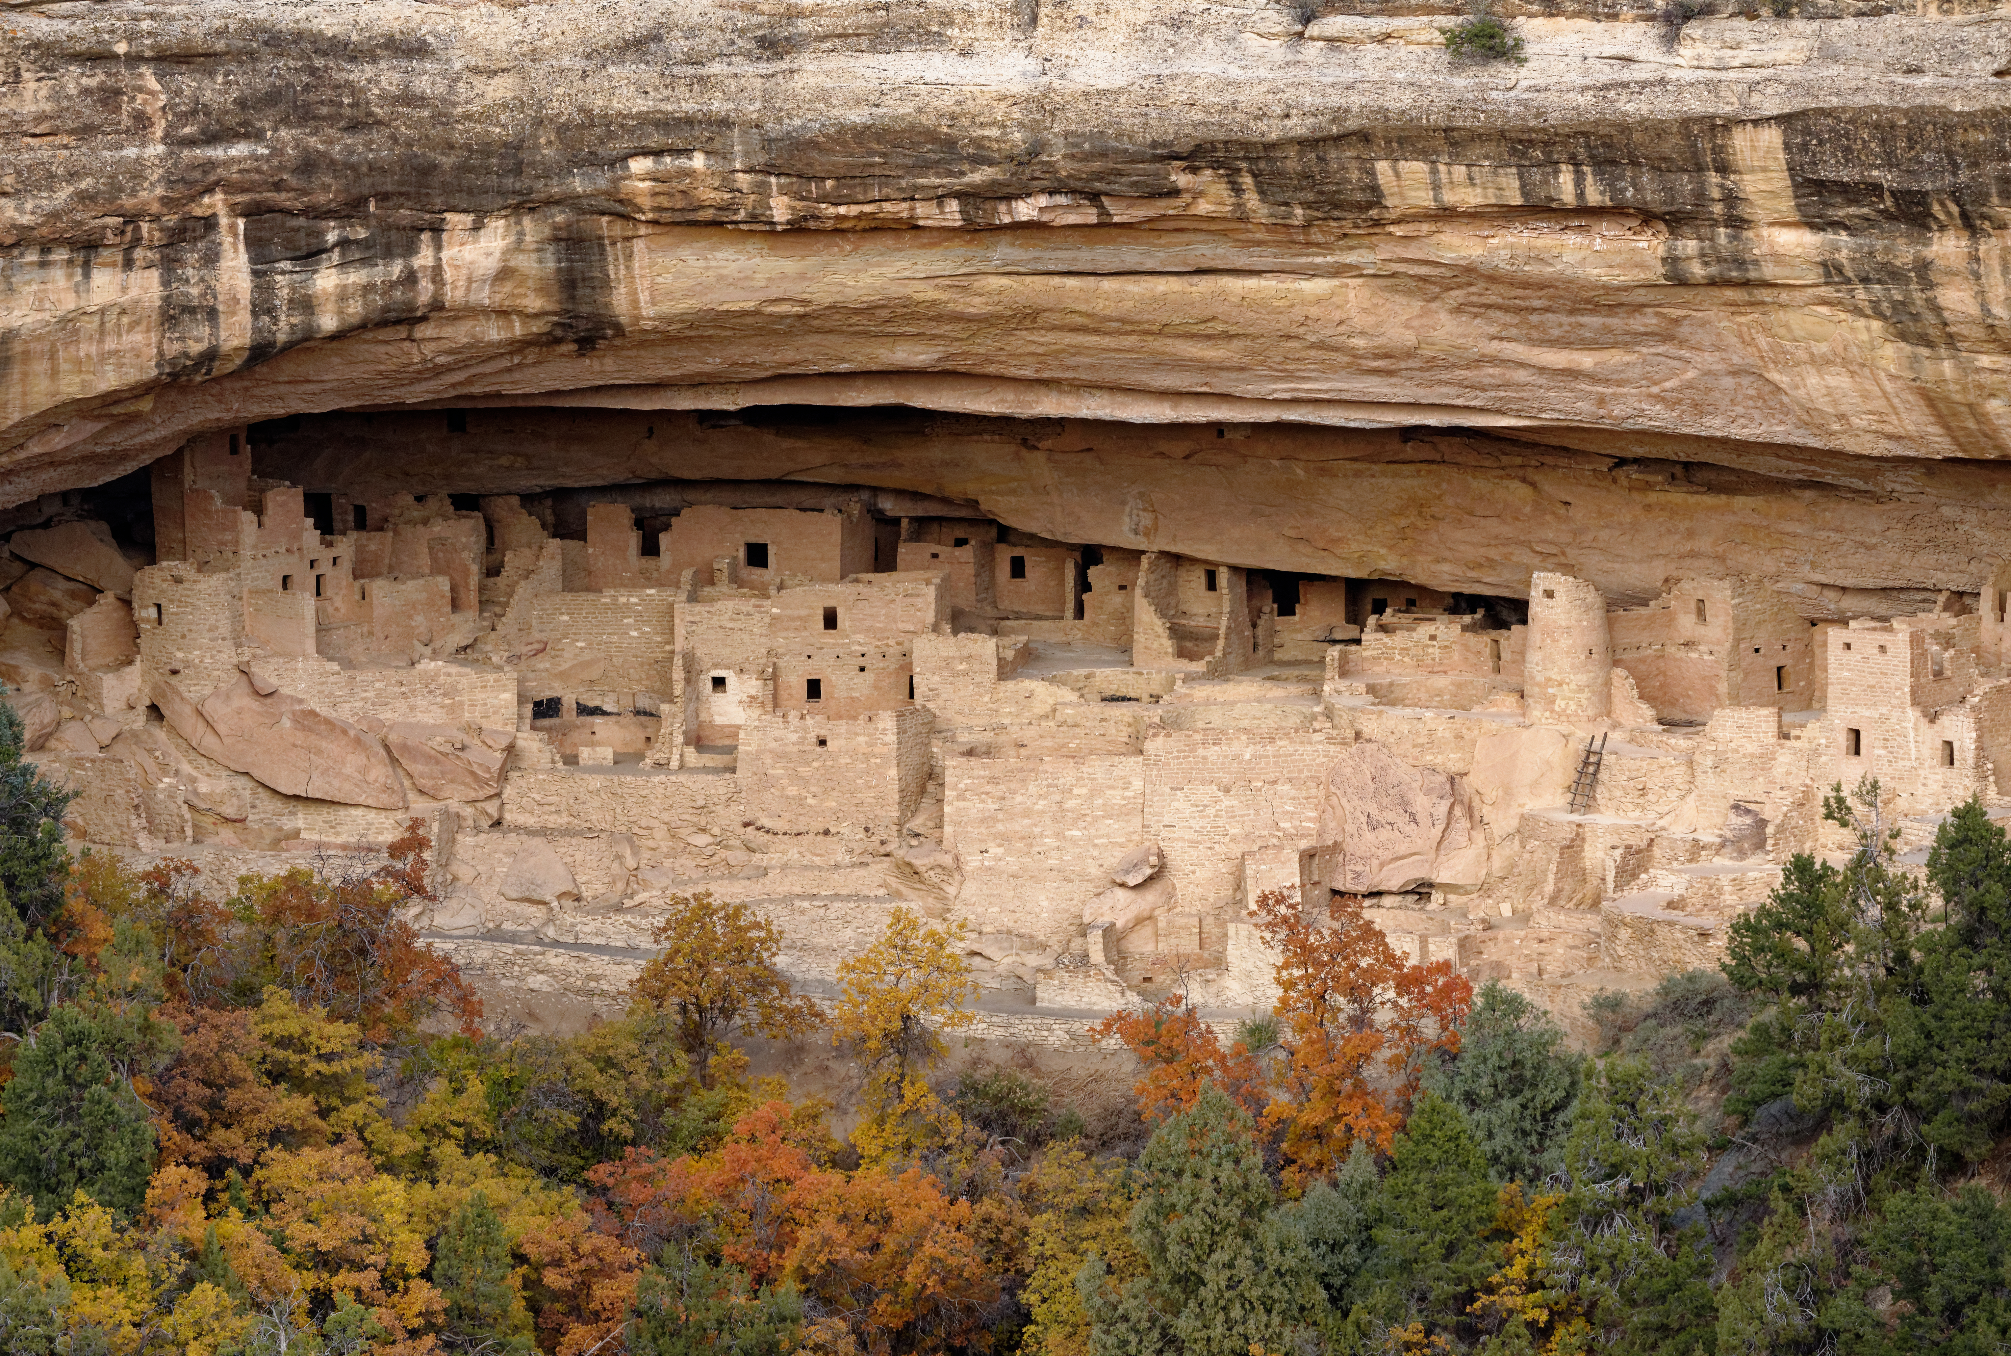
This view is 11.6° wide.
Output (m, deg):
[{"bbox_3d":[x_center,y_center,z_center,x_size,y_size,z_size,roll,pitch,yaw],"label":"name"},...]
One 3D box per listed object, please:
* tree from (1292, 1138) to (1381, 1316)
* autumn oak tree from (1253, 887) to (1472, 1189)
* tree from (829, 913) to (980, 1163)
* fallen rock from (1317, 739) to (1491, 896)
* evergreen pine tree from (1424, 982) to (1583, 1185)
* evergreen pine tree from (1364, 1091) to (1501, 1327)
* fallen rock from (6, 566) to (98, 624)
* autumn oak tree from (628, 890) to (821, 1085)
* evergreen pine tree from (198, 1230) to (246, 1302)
[{"bbox_3d":[9.870,16.445,295.312,2.610,5.140,2.660,0,8,0],"label":"tree"},{"bbox_3d":[10.854,10.929,300.234,6.710,8.970,5.710,0,8,0],"label":"autumn oak tree"},{"bbox_3d":[-3.108,10.952,302.203,4.420,7.740,4.130,0,8,0],"label":"tree"},{"bbox_3d":[12.704,4.455,315.000,5.310,4.760,3.940,0,8,0],"label":"fallen rock"},{"bbox_3d":[15.173,12.397,300.727,4.880,6.120,4.530,0,8,0],"label":"evergreen pine tree"},{"bbox_3d":[12.651,15.917,294.328,4.070,7.160,3.940,0,8,0],"label":"evergreen pine tree"},{"bbox_3d":[-30.963,-2.656,320.906,2.990,1.860,2.360,0,8,0],"label":"fallen rock"},{"bbox_3d":[-8.651,9.606,304.172,5.910,5.950,5.410,0,8,0],"label":"autumn oak tree"},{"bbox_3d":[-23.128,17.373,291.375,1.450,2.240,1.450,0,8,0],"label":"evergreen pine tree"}]

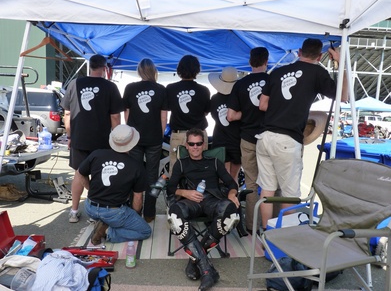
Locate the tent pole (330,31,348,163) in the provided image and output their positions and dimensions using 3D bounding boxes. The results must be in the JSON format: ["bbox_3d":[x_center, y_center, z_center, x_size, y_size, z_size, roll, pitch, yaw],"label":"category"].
[{"bbox_3d":[1.266,-0.067,2.768,0.042,1.950,0.042,3,5,0],"label":"tent pole"}]

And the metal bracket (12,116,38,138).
[{"bbox_3d":[-2.453,-0.274,4.400,0.370,0.300,0.120,1,5,-6],"label":"metal bracket"}]

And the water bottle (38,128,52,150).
[{"bbox_3d":[-1.845,-0.086,3.750,0.165,0.280,0.165,2,4,0],"label":"water bottle"}]

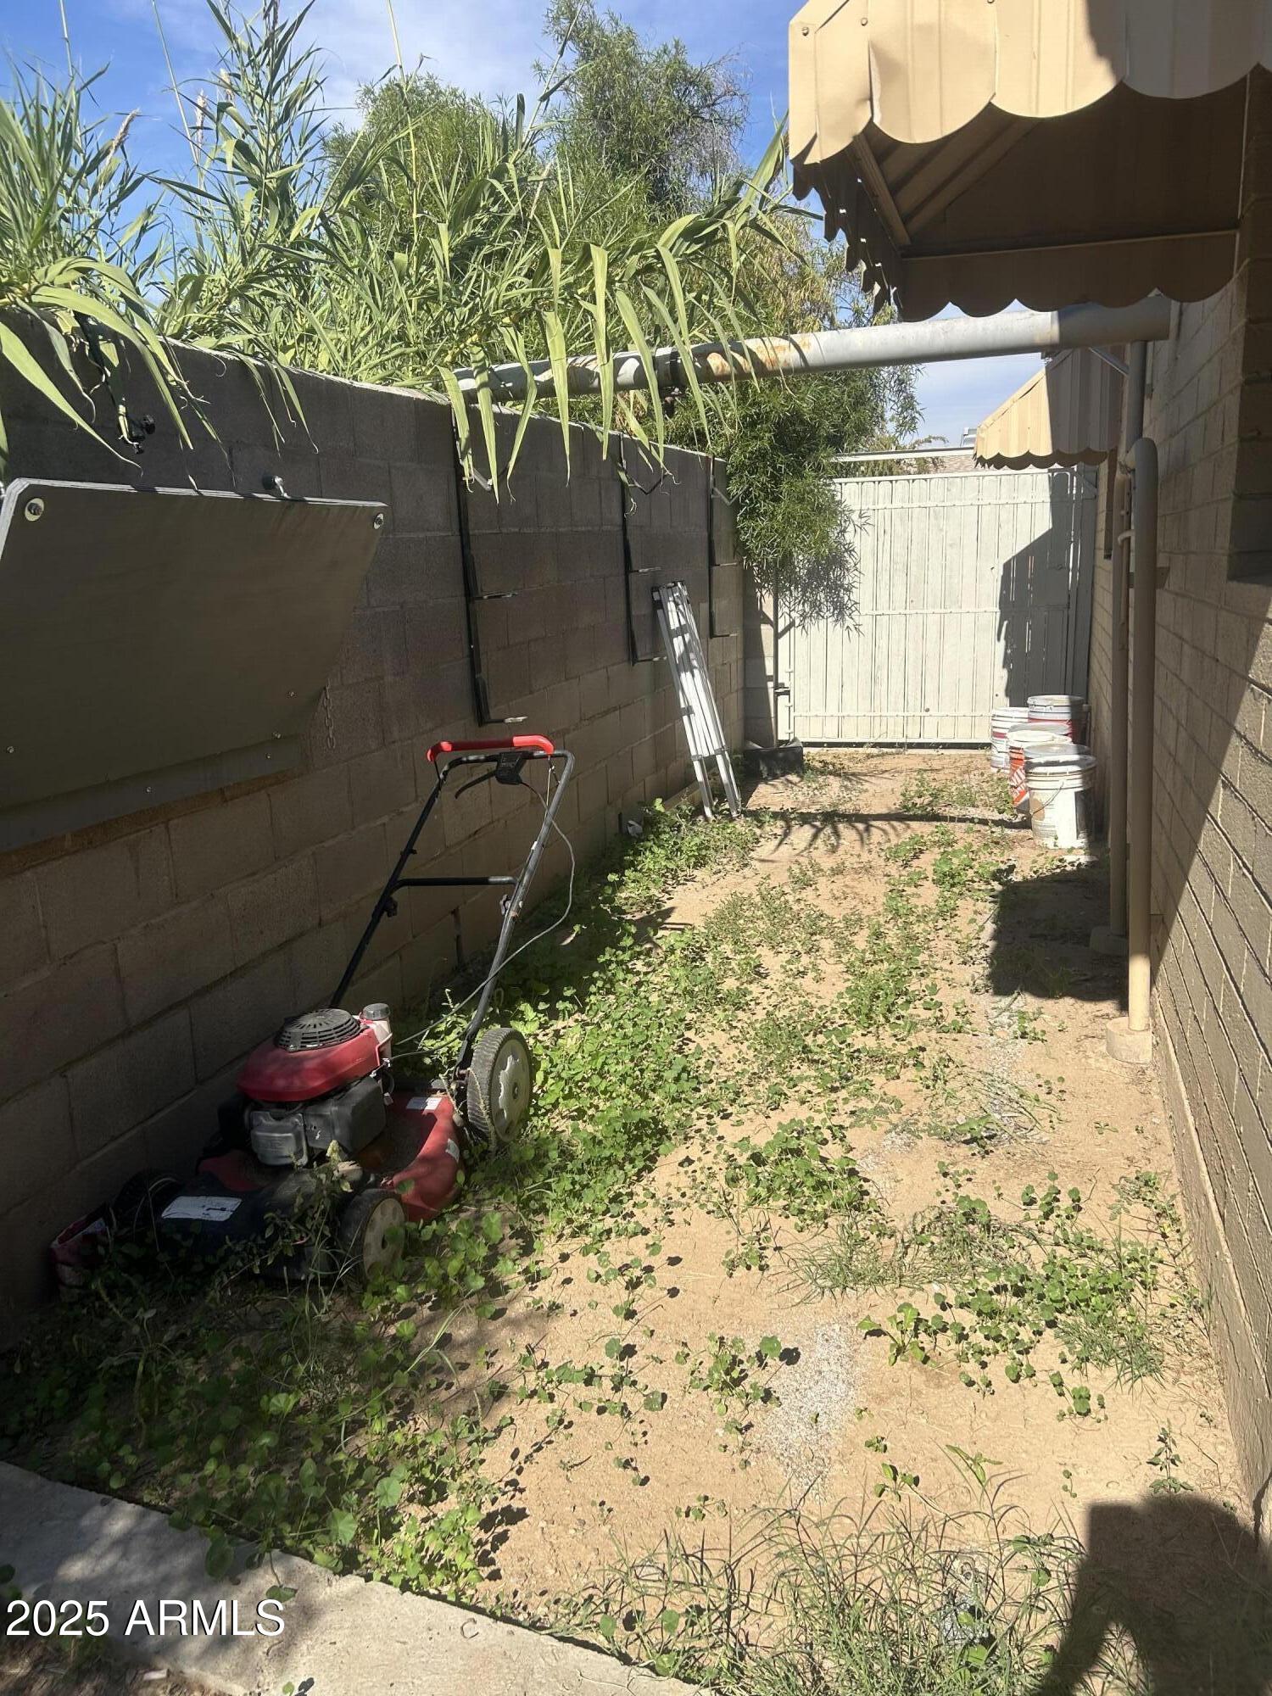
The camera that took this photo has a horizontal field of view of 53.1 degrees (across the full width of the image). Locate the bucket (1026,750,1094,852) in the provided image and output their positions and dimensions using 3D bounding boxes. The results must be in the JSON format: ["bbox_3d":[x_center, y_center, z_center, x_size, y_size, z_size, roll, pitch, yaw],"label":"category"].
[{"bbox_3d":[1.913,-0.197,5.742,0.310,0.370,0.310,1,14,17],"label":"bucket"}]

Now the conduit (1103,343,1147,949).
[{"bbox_3d":[1.610,-0.622,4.163,0.060,1.939,0.060,1,14,17],"label":"conduit"}]

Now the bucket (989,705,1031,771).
[{"bbox_3d":[2.293,-0.640,7.691,0.305,0.370,0.305,1,14,17],"label":"bucket"}]

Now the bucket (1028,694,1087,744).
[{"bbox_3d":[2.357,-0.632,7.143,0.315,0.385,0.315,1,14,17],"label":"bucket"}]

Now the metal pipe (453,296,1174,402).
[{"bbox_3d":[0.489,-1.700,4.398,2.501,0.140,0.140,2,14,20],"label":"metal pipe"}]

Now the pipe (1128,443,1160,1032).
[{"bbox_3d":[1.314,-0.256,3.301,0.060,1.553,0.060,0,13,17],"label":"pipe"}]

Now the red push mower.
[{"bbox_3d":[-0.588,0.274,3.114,0.580,0.870,1.580,1,14,17],"label":"red push mower"}]

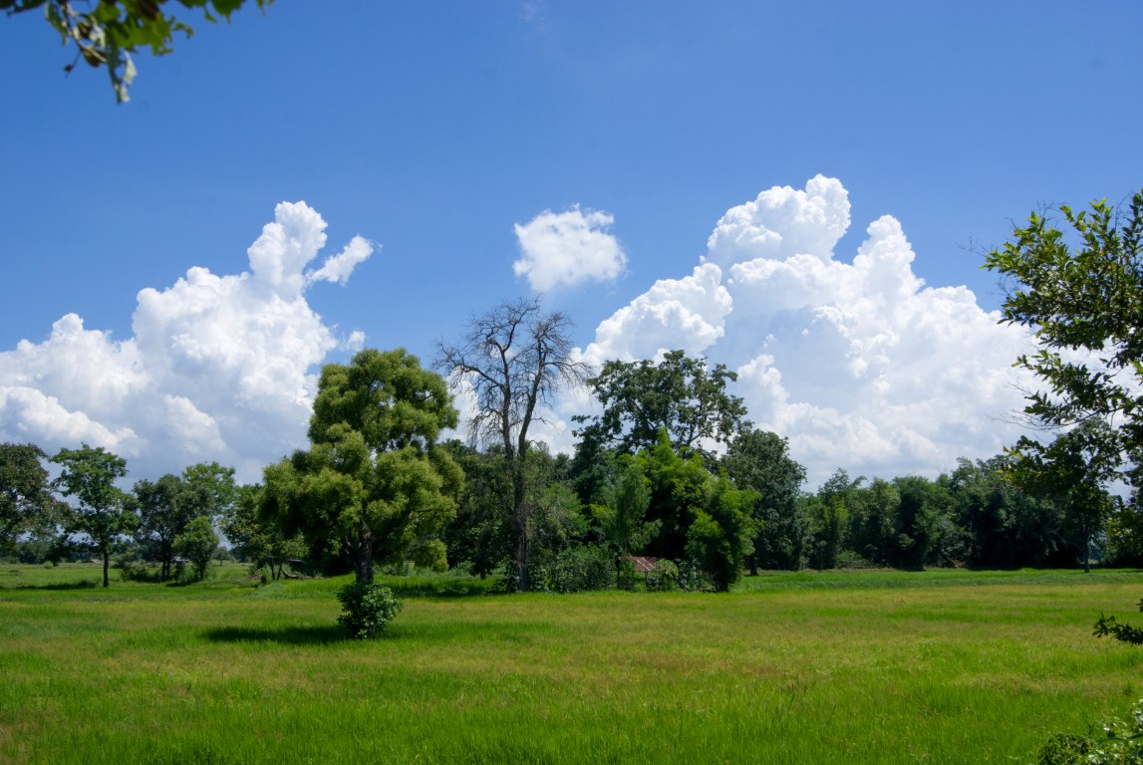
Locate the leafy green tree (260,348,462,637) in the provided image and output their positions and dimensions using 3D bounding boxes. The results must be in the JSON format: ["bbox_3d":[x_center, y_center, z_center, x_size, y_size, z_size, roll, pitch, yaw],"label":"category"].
[{"bbox_3d":[-5.827,2.982,37.000,5.630,8.020,5.350,0,-7,0],"label":"leafy green tree"}]

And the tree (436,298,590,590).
[{"bbox_3d":[-3.333,3.471,77.000,8.850,17.050,7.960,0,-7,0],"label":"tree"}]

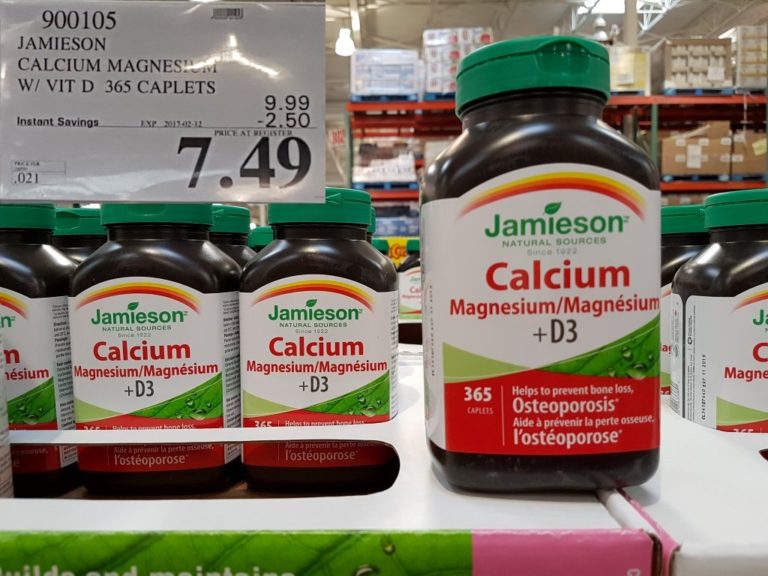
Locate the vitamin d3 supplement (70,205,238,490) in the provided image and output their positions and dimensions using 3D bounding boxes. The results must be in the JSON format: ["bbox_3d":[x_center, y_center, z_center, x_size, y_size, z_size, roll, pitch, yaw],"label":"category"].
[{"bbox_3d":[-0.130,0.029,0.342,0.091,0.167,0.072,-1,3,0],"label":"vitamin d3 supplement"}]

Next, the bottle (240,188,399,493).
[{"bbox_3d":[-0.036,0.027,0.345,0.091,0.167,0.072,-1,3,1],"label":"bottle"}]

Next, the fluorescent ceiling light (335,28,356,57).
[{"bbox_3d":[-0.921,-5.874,13.800,0.467,0.650,0.467,-1,3,0],"label":"fluorescent ceiling light"}]

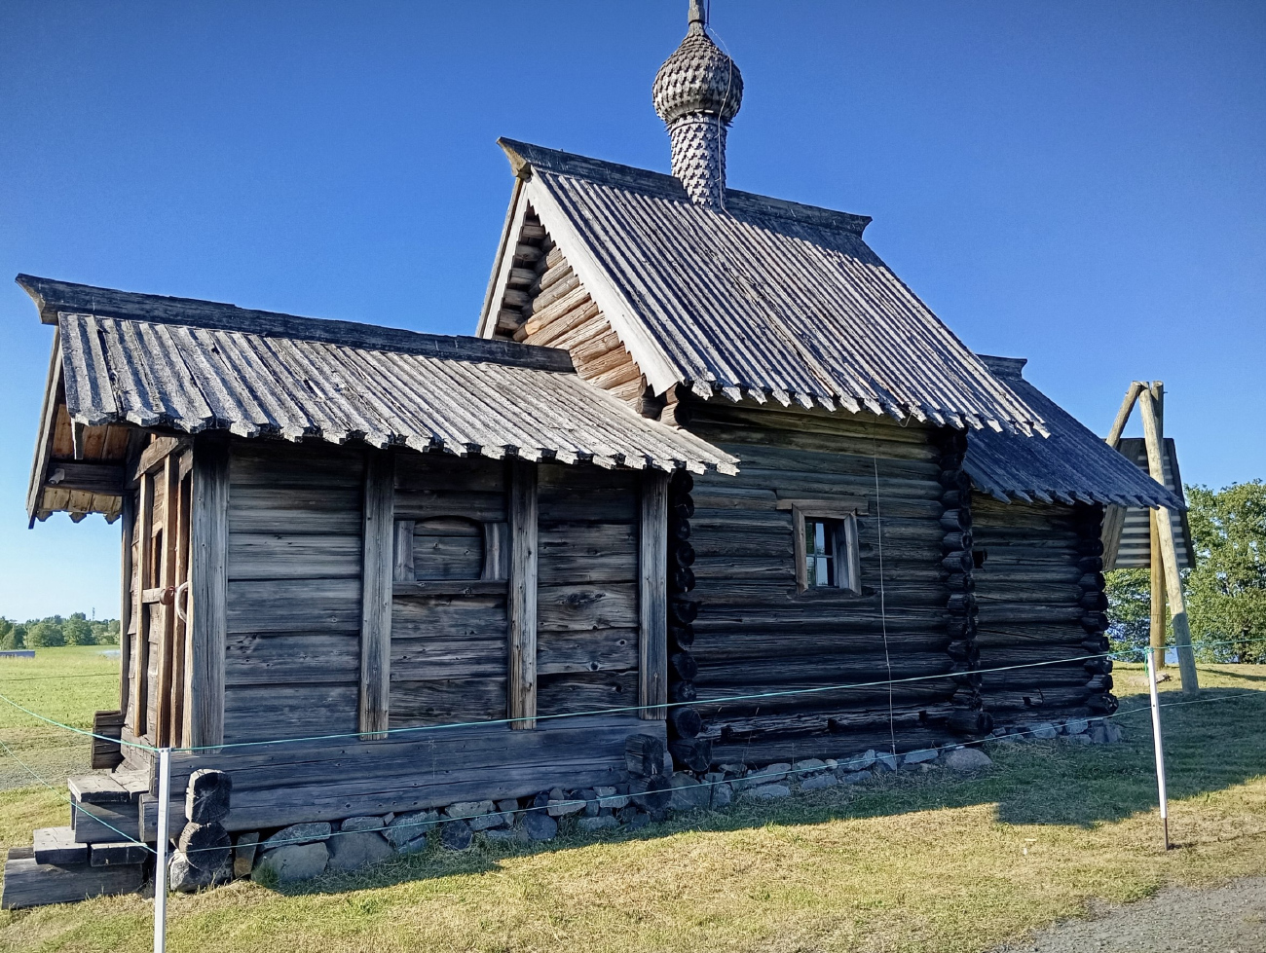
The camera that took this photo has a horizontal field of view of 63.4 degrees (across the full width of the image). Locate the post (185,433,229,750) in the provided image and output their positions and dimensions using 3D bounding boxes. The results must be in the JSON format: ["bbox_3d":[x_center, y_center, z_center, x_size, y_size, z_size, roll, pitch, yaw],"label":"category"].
[{"bbox_3d":[-2.424,0.634,5.872,0.174,1.798,0.170,4,-8,-32],"label":"post"}]

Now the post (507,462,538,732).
[{"bbox_3d":[-0.750,0.762,6.890,0.180,1.823,0.110,4,-8,-32],"label":"post"}]

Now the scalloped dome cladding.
[{"bbox_3d":[0.688,-4.324,10.984,0.960,1.100,0.960,-2,-8,4],"label":"scalloped dome cladding"}]

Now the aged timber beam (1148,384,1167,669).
[{"bbox_3d":[8.325,0.845,16.250,0.200,4.651,0.200,0,13,27],"label":"aged timber beam"}]

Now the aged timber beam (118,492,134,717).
[{"bbox_3d":[-4.290,1.060,8.757,0.143,1.897,0.150,4,-8,-32],"label":"aged timber beam"}]

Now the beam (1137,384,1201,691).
[{"bbox_3d":[7.735,0.797,14.850,0.210,4.663,0.210,-9,-24,27],"label":"beam"}]

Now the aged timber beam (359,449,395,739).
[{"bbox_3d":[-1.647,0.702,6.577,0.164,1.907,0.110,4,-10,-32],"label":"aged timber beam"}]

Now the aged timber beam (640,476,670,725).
[{"bbox_3d":[0.139,0.833,7.712,0.192,1.907,0.110,4,-10,-32],"label":"aged timber beam"}]

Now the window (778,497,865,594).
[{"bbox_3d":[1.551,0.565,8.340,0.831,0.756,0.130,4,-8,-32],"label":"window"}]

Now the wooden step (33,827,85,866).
[{"bbox_3d":[-3.193,2.034,5.686,0.242,0.074,0.620,4,-8,-32],"label":"wooden step"}]

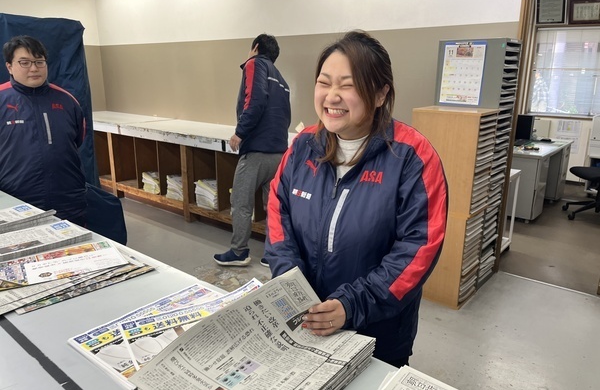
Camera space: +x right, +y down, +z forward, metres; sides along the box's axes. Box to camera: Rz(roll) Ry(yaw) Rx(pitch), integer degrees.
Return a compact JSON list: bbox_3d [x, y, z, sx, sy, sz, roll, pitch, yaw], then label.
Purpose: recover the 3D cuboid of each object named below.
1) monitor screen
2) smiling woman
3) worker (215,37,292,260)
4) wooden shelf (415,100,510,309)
[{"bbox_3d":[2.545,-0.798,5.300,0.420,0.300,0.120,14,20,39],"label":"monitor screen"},{"bbox_3d":[0.127,0.388,1.257,0.520,1.610,0.410,10,18,32],"label":"smiling woman"},{"bbox_3d":[-0.336,-0.276,3.396,0.500,1.730,0.500,6,17,20],"label":"worker"},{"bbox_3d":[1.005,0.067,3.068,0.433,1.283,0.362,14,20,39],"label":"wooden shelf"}]

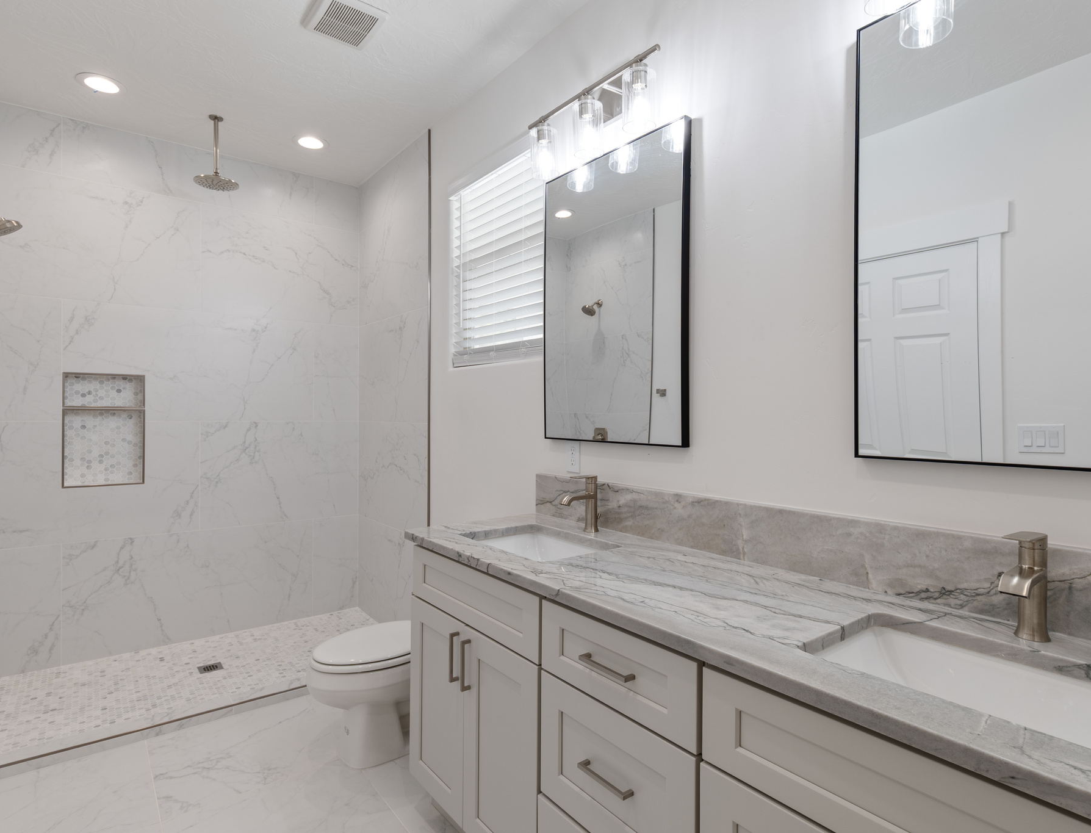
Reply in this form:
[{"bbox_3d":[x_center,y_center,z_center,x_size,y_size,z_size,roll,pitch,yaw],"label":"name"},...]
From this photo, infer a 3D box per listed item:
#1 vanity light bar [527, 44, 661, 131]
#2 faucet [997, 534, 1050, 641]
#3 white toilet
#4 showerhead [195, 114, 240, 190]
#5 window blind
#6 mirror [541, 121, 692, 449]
[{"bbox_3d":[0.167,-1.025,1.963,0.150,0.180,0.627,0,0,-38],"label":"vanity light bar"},{"bbox_3d":[0.830,0.300,1.020,0.141,0.185,0.052,0,0,-38],"label":"faucet"},{"bbox_3d":[-0.554,0.916,2.363,0.760,0.745,0.410,0,0,-38],"label":"white toilet"},{"bbox_3d":[-1.649,-1.323,2.948,0.202,0.335,0.202,0,0,-38],"label":"showerhead"},{"bbox_3d":[-0.217,-0.688,2.634,0.064,0.891,0.745,0,0,-38],"label":"window blind"},{"bbox_3d":[0.215,-0.399,2.000,0.030,0.976,0.663,0,0,-38],"label":"mirror"}]

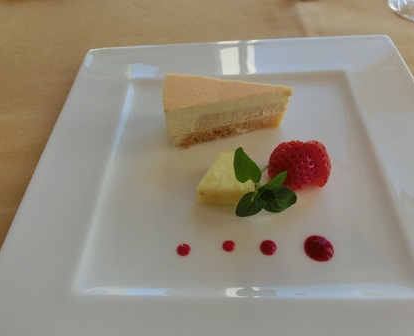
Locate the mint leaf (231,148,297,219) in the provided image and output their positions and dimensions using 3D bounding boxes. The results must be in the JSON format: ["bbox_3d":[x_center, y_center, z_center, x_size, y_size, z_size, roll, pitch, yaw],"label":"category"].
[{"bbox_3d":[0.035,0.008,0.191,0.035,0.026,0.037,-1,54,5],"label":"mint leaf"}]

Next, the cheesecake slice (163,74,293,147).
[{"bbox_3d":[0.015,-0.042,0.232,0.086,0.036,0.038,1,55,6],"label":"cheesecake slice"}]

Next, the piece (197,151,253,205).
[{"bbox_3d":[0.014,0.007,0.209,0.038,0.017,0.030,-1,54,5],"label":"piece"}]

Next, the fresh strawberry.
[{"bbox_3d":[0.057,-0.001,0.201,0.038,0.031,0.033,-1,54,5],"label":"fresh strawberry"}]

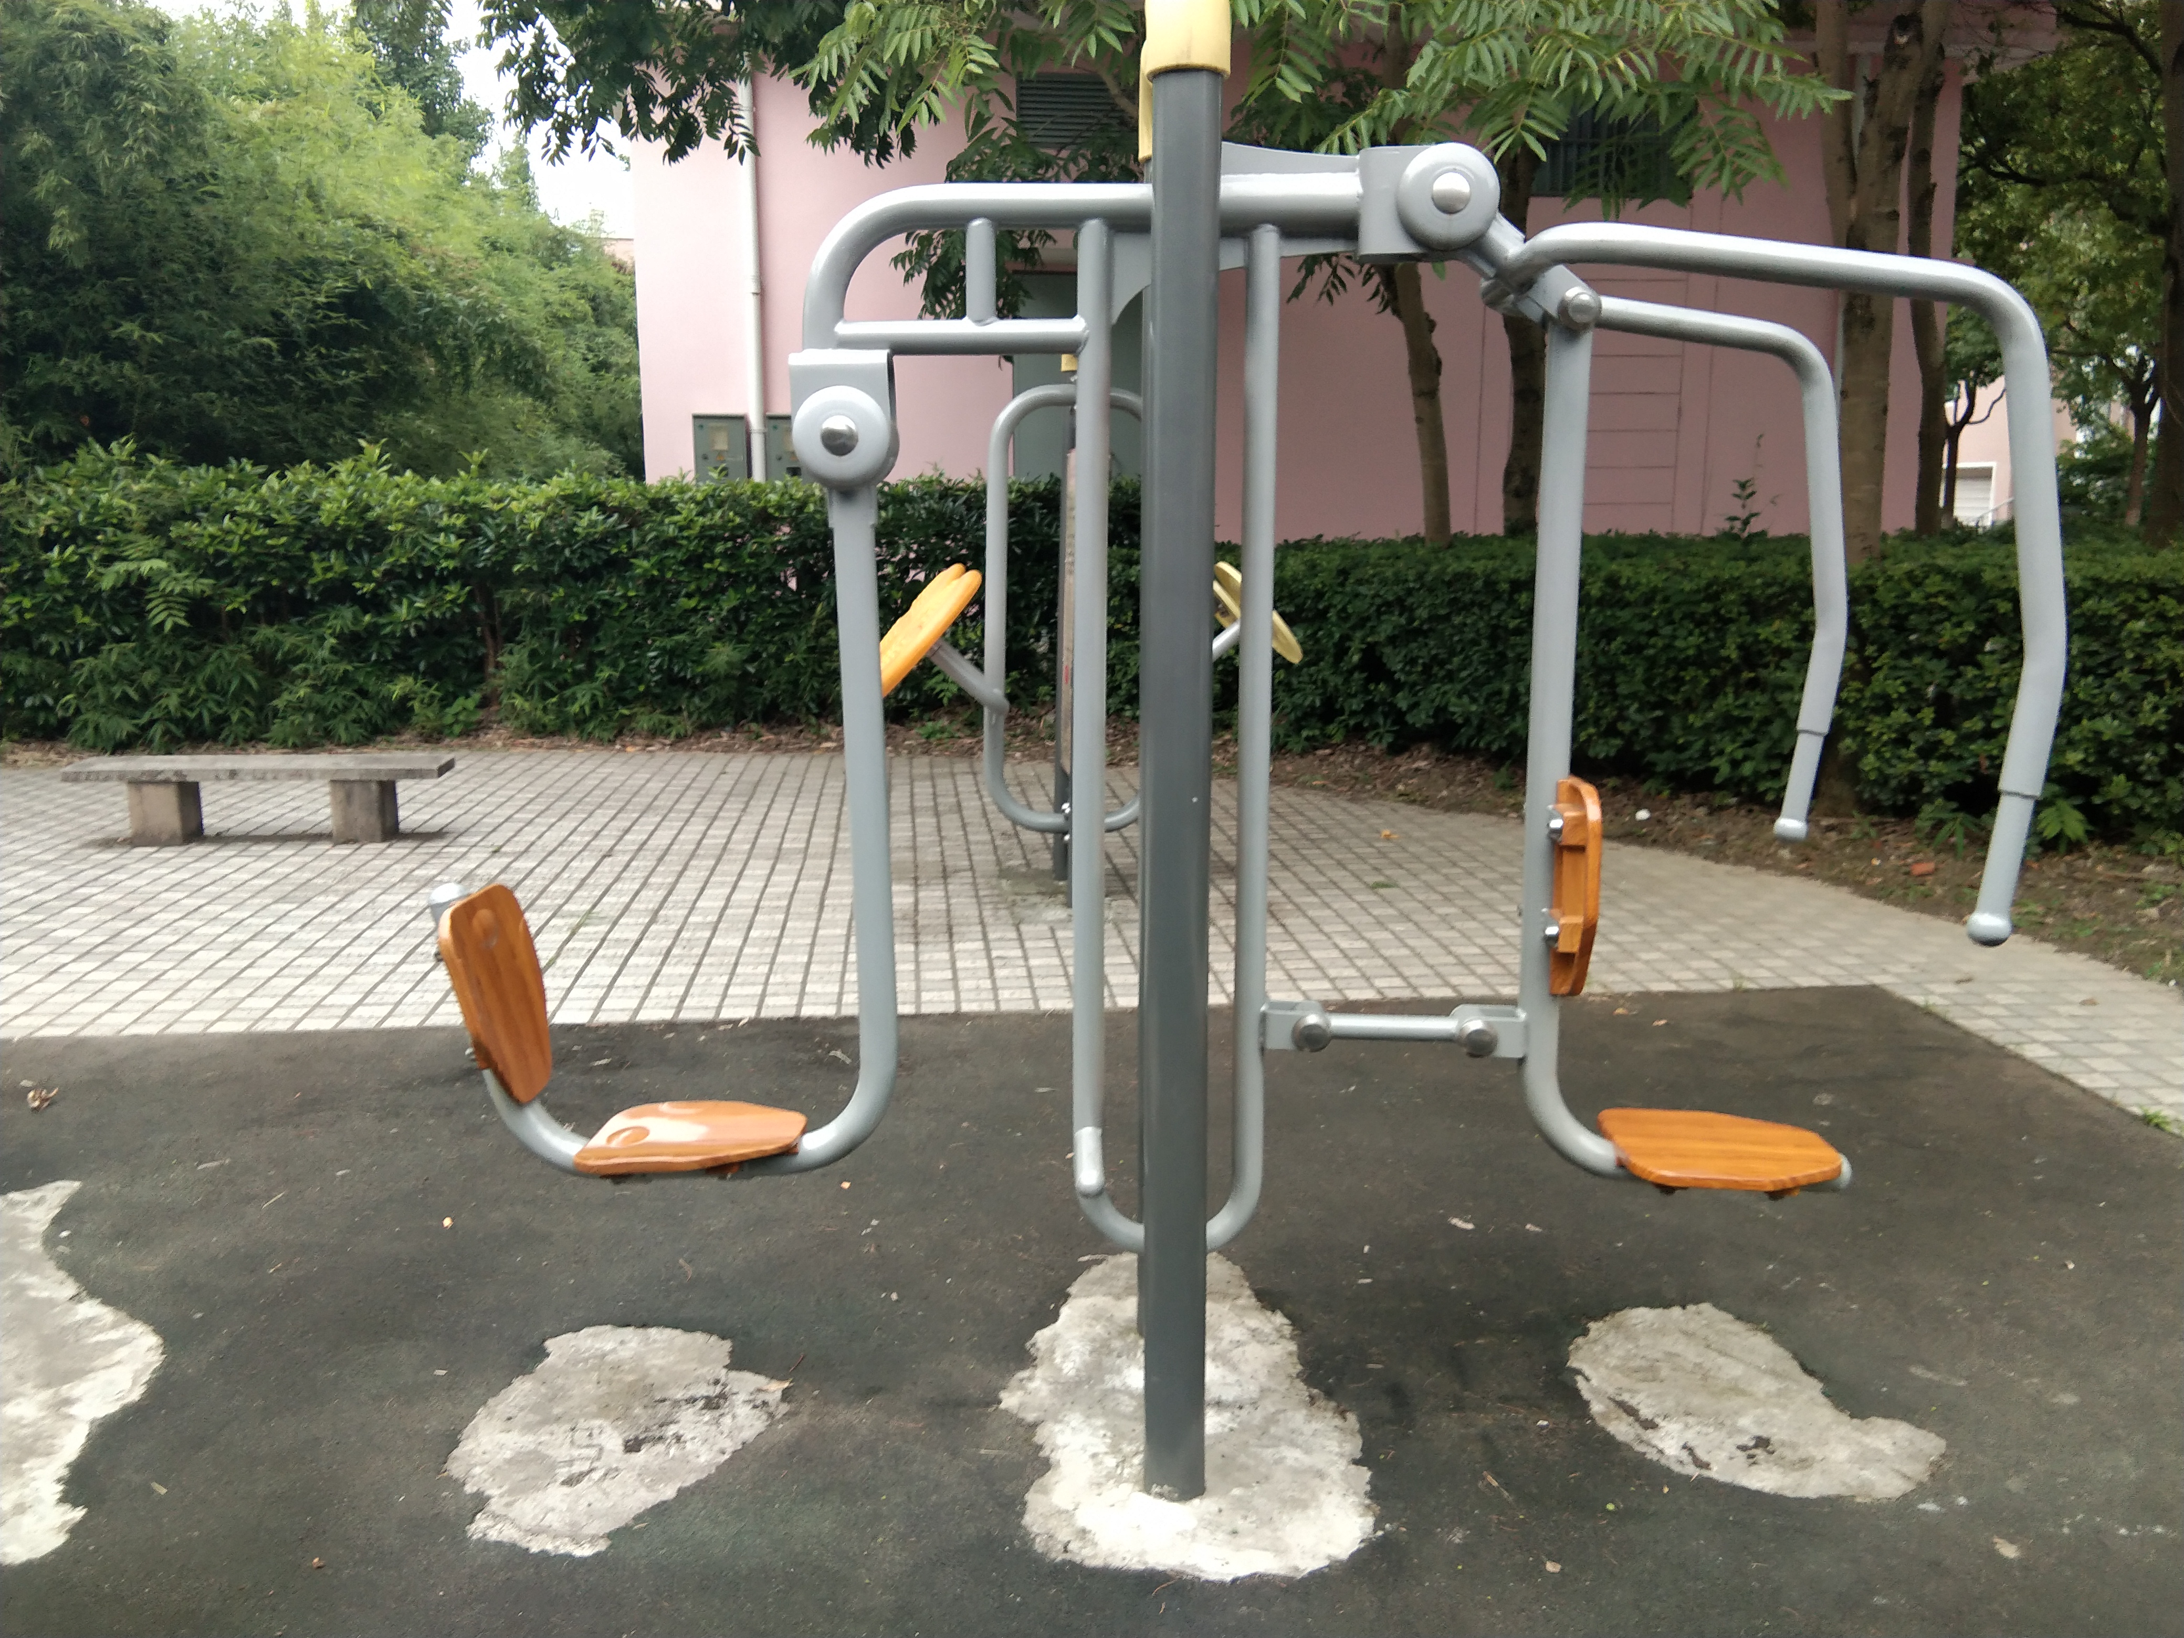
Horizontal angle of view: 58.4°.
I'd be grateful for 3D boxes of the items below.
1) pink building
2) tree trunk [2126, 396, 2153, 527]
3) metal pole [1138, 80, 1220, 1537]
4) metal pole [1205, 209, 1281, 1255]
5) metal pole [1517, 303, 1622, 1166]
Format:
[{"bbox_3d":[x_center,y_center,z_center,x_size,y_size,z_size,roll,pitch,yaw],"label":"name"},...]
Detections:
[{"bbox_3d":[1.780,-4.417,18.712,11.100,4.900,7.200,0,10,0],"label":"pink building"},{"bbox_3d":[13.151,-4.224,24.642,0.240,2.000,0.240,0,10,0],"label":"tree trunk"},{"bbox_3d":[0.120,-0.006,2.631,0.087,1.970,0.087,0,10,0],"label":"metal pole"},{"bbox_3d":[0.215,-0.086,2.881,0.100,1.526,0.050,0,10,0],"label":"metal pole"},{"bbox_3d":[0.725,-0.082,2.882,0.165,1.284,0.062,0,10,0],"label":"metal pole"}]

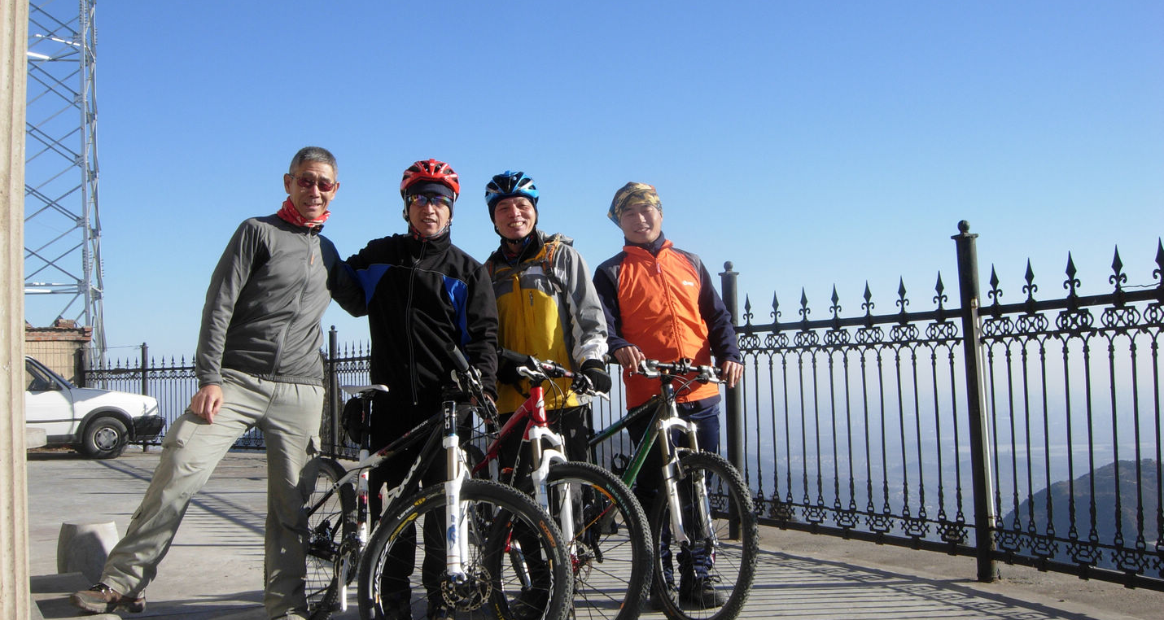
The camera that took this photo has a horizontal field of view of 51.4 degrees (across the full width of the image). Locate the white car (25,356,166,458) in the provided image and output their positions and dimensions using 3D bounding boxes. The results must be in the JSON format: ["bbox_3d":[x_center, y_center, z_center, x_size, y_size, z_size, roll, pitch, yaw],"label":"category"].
[{"bbox_3d":[-8.030,1.351,16.600,4.400,1.420,1.680,0,-4,-22],"label":"white car"}]

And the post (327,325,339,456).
[{"bbox_3d":[-2.872,0.994,14.000,0.115,1.630,0.115,-1,-4,0],"label":"post"}]

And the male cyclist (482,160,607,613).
[{"bbox_3d":[-0.130,0.326,4.830,0.560,1.790,0.550,-1,-4,3],"label":"male cyclist"}]

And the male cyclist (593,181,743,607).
[{"bbox_3d":[0.360,0.348,5.000,0.620,1.750,0.520,-1,-4,-4],"label":"male cyclist"}]

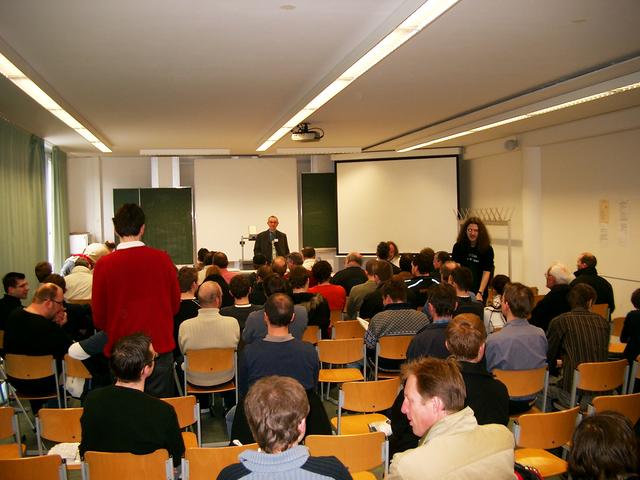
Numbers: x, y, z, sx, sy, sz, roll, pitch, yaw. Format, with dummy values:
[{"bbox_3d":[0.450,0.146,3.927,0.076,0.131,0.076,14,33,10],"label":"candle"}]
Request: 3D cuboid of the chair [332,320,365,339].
[{"bbox_3d":[0.272,1.166,6.789,0.430,0.800,0.500,-2,3,-13],"label":"chair"}]

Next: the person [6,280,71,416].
[{"bbox_3d":[-2.120,0.981,5.362,0.540,1.310,0.760,0,3,21],"label":"person"}]

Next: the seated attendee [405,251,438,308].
[{"bbox_3d":[1.068,0.802,7.940,0.500,1.390,0.780,-2,3,-11],"label":"seated attendee"}]

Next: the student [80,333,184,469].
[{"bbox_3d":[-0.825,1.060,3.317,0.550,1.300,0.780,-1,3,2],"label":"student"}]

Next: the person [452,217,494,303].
[{"bbox_3d":[1.653,0.610,7.330,0.500,1.700,0.360,0,3,14],"label":"person"}]

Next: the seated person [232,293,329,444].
[{"bbox_3d":[-0.278,0.991,4.454,0.550,1.340,0.820,-2,3,-11],"label":"seated person"}]

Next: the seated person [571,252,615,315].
[{"bbox_3d":[2.786,0.786,7.239,0.530,1.310,0.750,-3,3,-25],"label":"seated person"}]

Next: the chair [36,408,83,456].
[{"bbox_3d":[-1.383,1.323,4.046,0.430,0.800,0.500,-2,3,-8],"label":"chair"}]

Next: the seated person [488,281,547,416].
[{"bbox_3d":[1.195,0.954,4.889,0.500,1.350,0.780,-2,3,-13],"label":"seated person"}]

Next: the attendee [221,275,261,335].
[{"bbox_3d":[-0.780,0.945,6.746,0.500,1.290,0.780,-2,3,-9],"label":"attendee"}]

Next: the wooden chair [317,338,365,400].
[{"bbox_3d":[0.150,1.209,5.872,0.430,0.800,0.500,-2,3,-8],"label":"wooden chair"}]

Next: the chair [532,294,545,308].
[{"bbox_3d":[2.540,1.018,8.059,0.430,0.810,0.500,-2,3,-11],"label":"chair"}]

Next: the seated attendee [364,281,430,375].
[{"bbox_3d":[0.614,0.945,6.053,0.550,1.240,0.850,-2,3,-11],"label":"seated attendee"}]

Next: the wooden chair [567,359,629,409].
[{"bbox_3d":[1.782,1.186,4.683,0.430,0.805,0.500,-2,3,-13],"label":"wooden chair"}]

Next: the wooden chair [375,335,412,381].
[{"bbox_3d":[0.628,1.194,5.966,0.430,0.800,0.500,-2,3,-11],"label":"wooden chair"}]

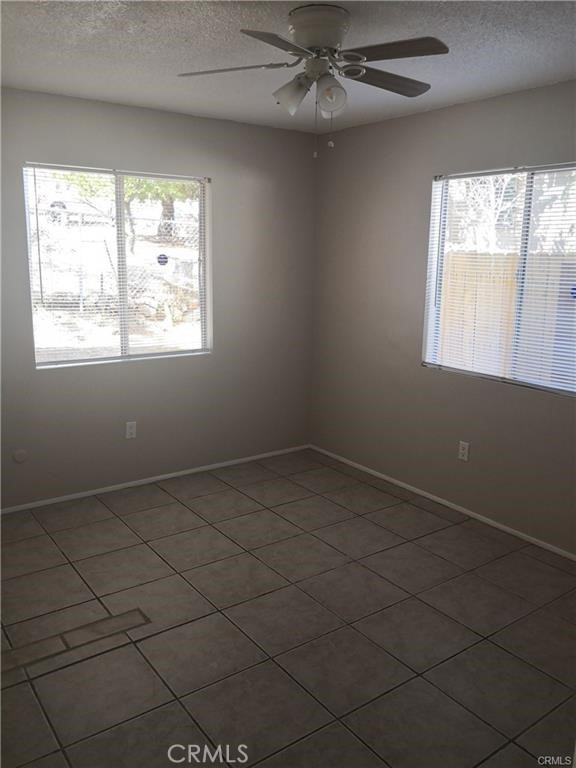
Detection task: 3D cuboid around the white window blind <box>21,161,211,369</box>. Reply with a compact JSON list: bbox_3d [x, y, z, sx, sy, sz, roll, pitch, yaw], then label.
[{"bbox_3d":[-1.029,-0.745,3.864,1.190,1.170,0.050,-7,14,-36],"label":"white window blind"}]

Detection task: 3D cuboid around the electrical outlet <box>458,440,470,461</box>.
[{"bbox_3d":[1.107,0.423,3.764,0.012,0.117,0.072,-7,14,-36],"label":"electrical outlet"}]

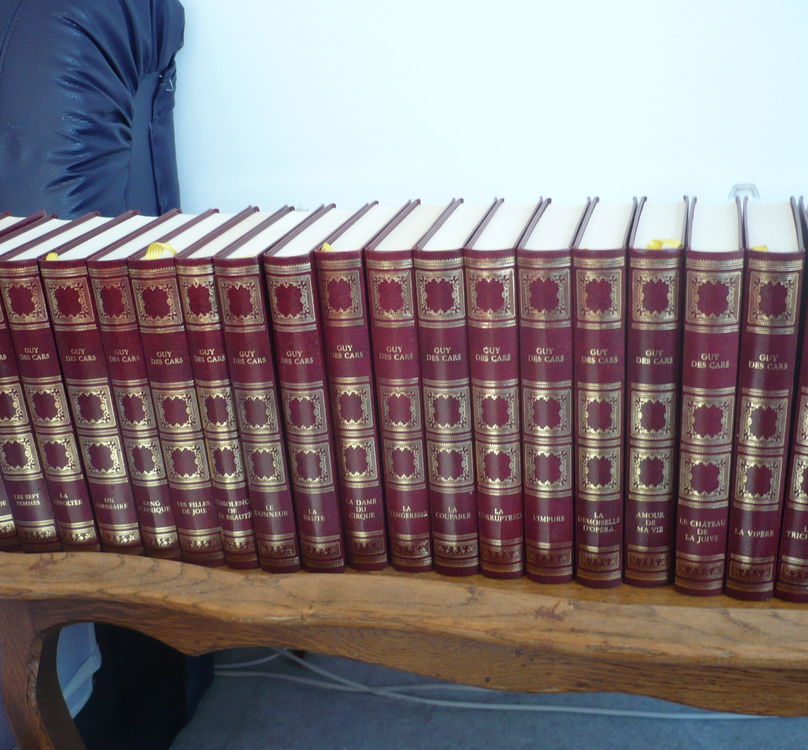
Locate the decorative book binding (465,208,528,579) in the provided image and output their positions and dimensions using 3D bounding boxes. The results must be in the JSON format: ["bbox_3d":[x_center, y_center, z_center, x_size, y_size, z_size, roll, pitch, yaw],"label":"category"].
[{"bbox_3d":[0.069,0.004,0.645,0.028,0.206,0.139,1,21,14],"label":"decorative book binding"}]

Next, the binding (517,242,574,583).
[{"bbox_3d":[0.096,0.005,0.626,0.028,0.202,0.136,2,22,15],"label":"binding"}]

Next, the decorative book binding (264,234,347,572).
[{"bbox_3d":[-0.043,0.004,0.652,0.027,0.202,0.136,1,22,14],"label":"decorative book binding"}]

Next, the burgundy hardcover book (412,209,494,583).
[{"bbox_3d":[0.040,0.004,0.640,0.027,0.202,0.136,1,22,14],"label":"burgundy hardcover book"}]

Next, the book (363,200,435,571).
[{"bbox_3d":[0.013,0.003,0.647,0.026,0.202,0.136,2,22,14],"label":"book"}]

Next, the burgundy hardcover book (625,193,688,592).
[{"bbox_3d":[0.158,0.006,0.630,0.028,0.206,0.139,2,22,16],"label":"burgundy hardcover book"}]

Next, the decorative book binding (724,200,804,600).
[{"bbox_3d":[0.210,0.009,0.595,0.026,0.202,0.136,3,22,17],"label":"decorative book binding"}]

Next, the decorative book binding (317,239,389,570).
[{"bbox_3d":[-0.015,0.003,0.652,0.027,0.202,0.136,1,22,14],"label":"decorative book binding"}]

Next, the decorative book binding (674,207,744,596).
[{"bbox_3d":[0.185,0.009,0.616,0.029,0.206,0.139,3,22,17],"label":"decorative book binding"}]

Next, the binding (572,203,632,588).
[{"bbox_3d":[0.127,0.006,0.630,0.027,0.206,0.139,2,21,15],"label":"binding"}]

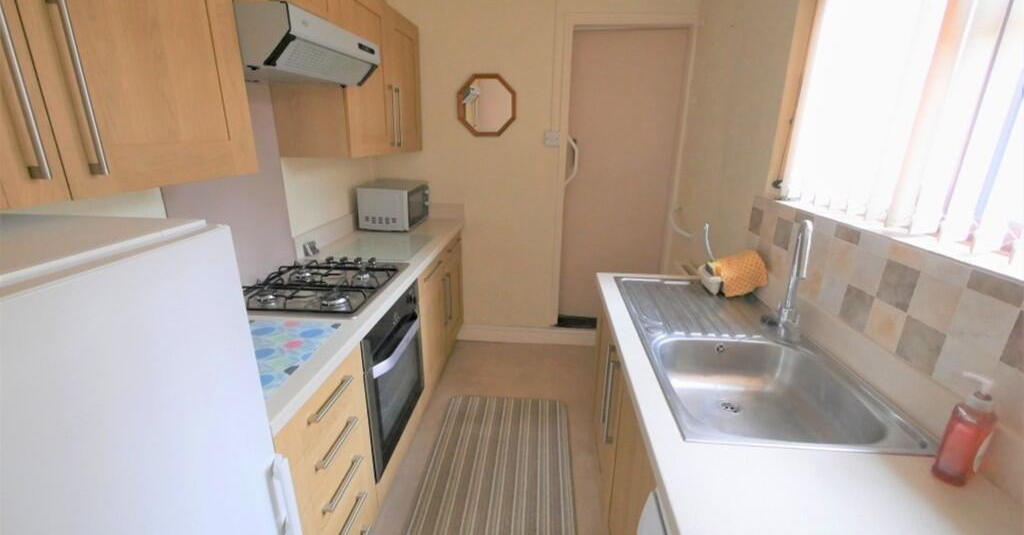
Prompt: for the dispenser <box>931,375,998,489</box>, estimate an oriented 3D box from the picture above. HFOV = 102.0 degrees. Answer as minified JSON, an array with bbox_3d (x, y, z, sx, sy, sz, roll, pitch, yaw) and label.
[{"bbox_3d":[0.774,0.279,0.707,0.055,0.187,0.055,-7,19,-21],"label":"dispenser"}]

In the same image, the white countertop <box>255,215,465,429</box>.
[{"bbox_3d":[-0.703,0.009,1.833,0.590,0.040,2.120,2,18,4],"label":"white countertop"}]

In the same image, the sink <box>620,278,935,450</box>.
[{"bbox_3d":[0.608,0.278,1.258,0.470,0.160,0.950,2,18,5],"label":"sink"}]

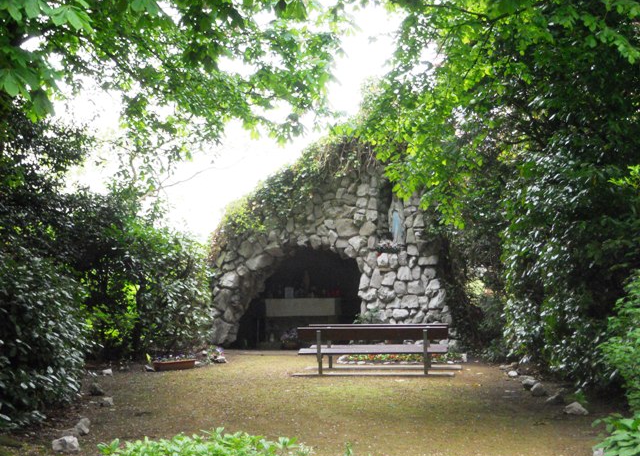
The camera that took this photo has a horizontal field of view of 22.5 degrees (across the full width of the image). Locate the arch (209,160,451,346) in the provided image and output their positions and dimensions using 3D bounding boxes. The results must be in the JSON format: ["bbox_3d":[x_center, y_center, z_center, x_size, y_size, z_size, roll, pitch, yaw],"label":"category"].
[{"bbox_3d":[0.200,0.560,35.000,5.200,4.050,2.100,-1,-2,7],"label":"arch"}]

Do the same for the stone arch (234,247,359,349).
[{"bbox_3d":[-0.490,1.480,34.700,2.800,2.200,1.300,-1,-2,7],"label":"stone arch"}]

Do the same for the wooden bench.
[{"bbox_3d":[0.875,2.030,26.800,2.450,0.800,0.750,-1,-2,5],"label":"wooden bench"}]

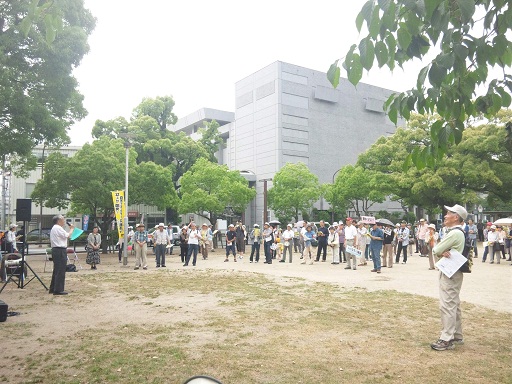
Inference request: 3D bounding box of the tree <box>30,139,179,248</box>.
[{"bbox_3d":[-8.756,0.134,24.788,7.800,6.782,8.300,2,-5,-22],"label":"tree"}]

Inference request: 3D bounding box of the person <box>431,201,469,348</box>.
[{"bbox_3d":[2.352,1.008,5.212,0.440,1.706,0.520,-2,-5,20],"label":"person"}]

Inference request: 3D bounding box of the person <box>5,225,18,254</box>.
[{"bbox_3d":[-8.874,1.962,15.566,0.420,1.560,0.480,2,-5,-25],"label":"person"}]

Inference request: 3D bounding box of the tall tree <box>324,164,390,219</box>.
[{"bbox_3d":[9.093,1.094,38.807,5.300,7.230,5.600,4,-6,-37],"label":"tall tree"}]

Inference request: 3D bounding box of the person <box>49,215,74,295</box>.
[{"bbox_3d":[-4.307,1.363,9.473,0.500,1.717,0.520,3,-6,-28],"label":"person"}]

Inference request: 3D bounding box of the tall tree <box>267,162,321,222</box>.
[{"bbox_3d":[3.002,0.965,33.882,4.300,6.653,4.300,0,-5,0],"label":"tall tree"}]

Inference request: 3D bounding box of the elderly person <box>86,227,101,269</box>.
[{"bbox_3d":[-5.765,1.993,15.263,0.500,1.491,0.360,2,-5,-21],"label":"elderly person"}]

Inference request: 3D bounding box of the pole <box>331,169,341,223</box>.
[{"bbox_3d":[8.080,1.344,43.318,1.400,7.497,0.350,-4,-6,41],"label":"pole"}]

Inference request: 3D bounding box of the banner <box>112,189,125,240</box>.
[{"bbox_3d":[-5.482,0.902,17.200,0.550,1.900,0.120,2,-5,-18],"label":"banner"}]

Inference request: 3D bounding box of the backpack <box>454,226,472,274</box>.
[{"bbox_3d":[2.540,0.709,5.200,0.200,0.500,0.320,-2,-5,20],"label":"backpack"}]

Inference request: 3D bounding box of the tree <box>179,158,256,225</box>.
[{"bbox_3d":[-2.627,0.791,29.264,5.100,6.217,5.300,0,-5,0],"label":"tree"}]

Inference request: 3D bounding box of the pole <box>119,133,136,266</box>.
[{"bbox_3d":[-5.029,0.249,16.719,0.680,5.176,0.680,0,-5,0],"label":"pole"}]

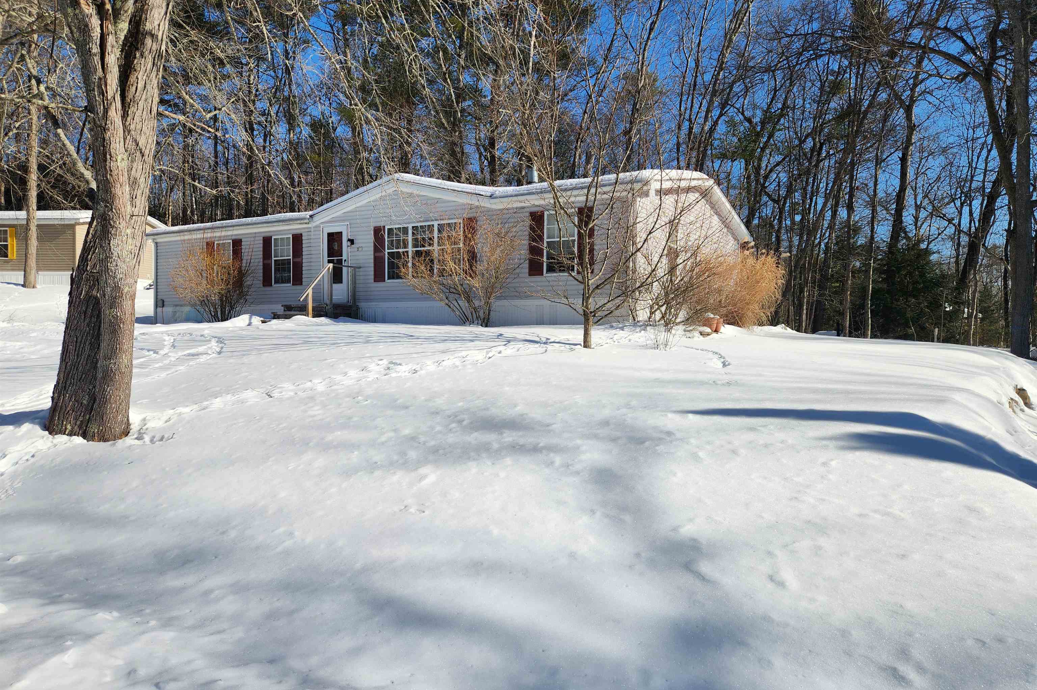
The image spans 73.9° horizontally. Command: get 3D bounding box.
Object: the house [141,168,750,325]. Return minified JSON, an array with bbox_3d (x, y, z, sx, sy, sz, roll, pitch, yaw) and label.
[{"bbox_3d":[-2.328,-2.401,21.422,16.580,3.870,9.070,1,1,31],"label":"house"}]

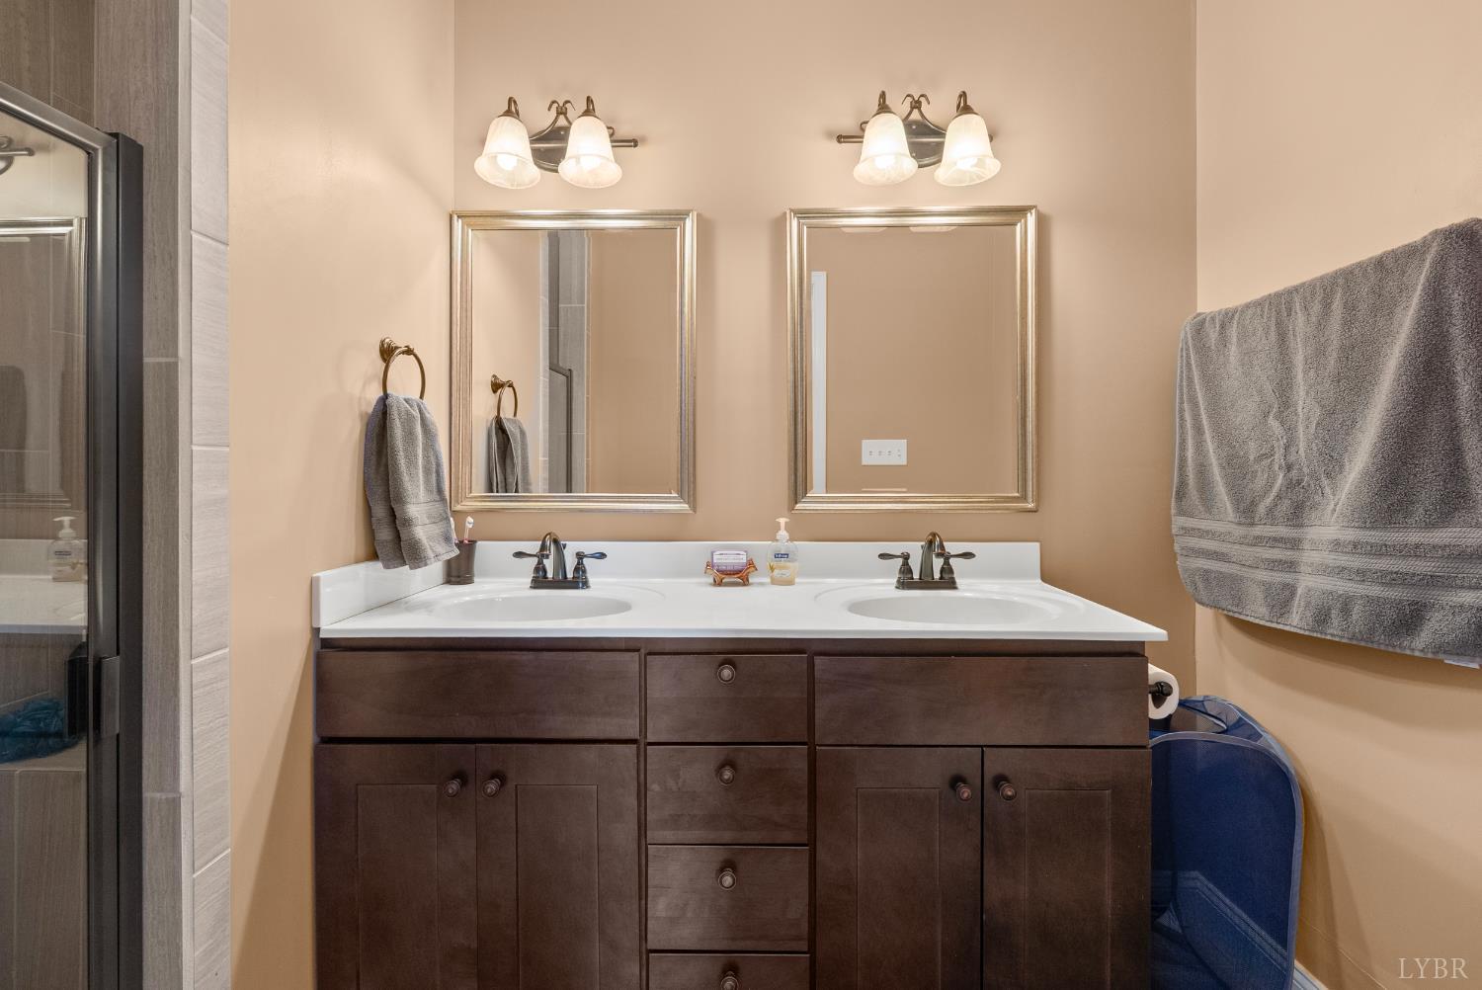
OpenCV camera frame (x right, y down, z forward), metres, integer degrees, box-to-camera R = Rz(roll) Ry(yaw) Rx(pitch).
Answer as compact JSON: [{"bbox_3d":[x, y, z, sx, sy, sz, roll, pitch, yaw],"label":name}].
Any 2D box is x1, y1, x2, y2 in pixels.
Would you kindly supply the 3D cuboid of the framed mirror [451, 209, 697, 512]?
[{"bbox_3d":[-0.441,-0.347,1.744,0.650,0.787,0.032,0,1,3],"label":"framed mirror"}]

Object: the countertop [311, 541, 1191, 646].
[{"bbox_3d":[-0.009,0.194,1.469,1.534,0.116,0.567,0,1,3],"label":"countertop"}]

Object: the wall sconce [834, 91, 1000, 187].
[{"bbox_3d":[0.432,-0.855,1.597,0.392,0.257,0.223,0,1,3],"label":"wall sconce"}]

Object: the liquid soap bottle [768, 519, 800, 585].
[{"bbox_3d":[0.107,0.141,1.687,0.079,0.176,0.055,0,1,3],"label":"liquid soap bottle"}]

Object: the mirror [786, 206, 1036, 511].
[{"bbox_3d":[0.439,-0.345,1.704,0.635,0.783,0.032,0,1,3],"label":"mirror"}]

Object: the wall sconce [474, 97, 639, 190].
[{"bbox_3d":[-0.457,-0.863,1.636,0.393,0.251,0.223,0,1,3],"label":"wall sconce"}]

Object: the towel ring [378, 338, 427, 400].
[{"bbox_3d":[-0.746,-0.260,1.444,0.067,0.176,0.161,0,1,3],"label":"towel ring"}]

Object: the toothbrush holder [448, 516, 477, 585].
[{"bbox_3d":[-0.719,0.145,1.730,0.071,0.173,0.069,0,1,3],"label":"toothbrush holder"}]

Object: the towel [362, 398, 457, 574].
[{"bbox_3d":[-0.728,-0.029,1.468,0.089,0.366,0.267,0,1,3],"label":"towel"}]

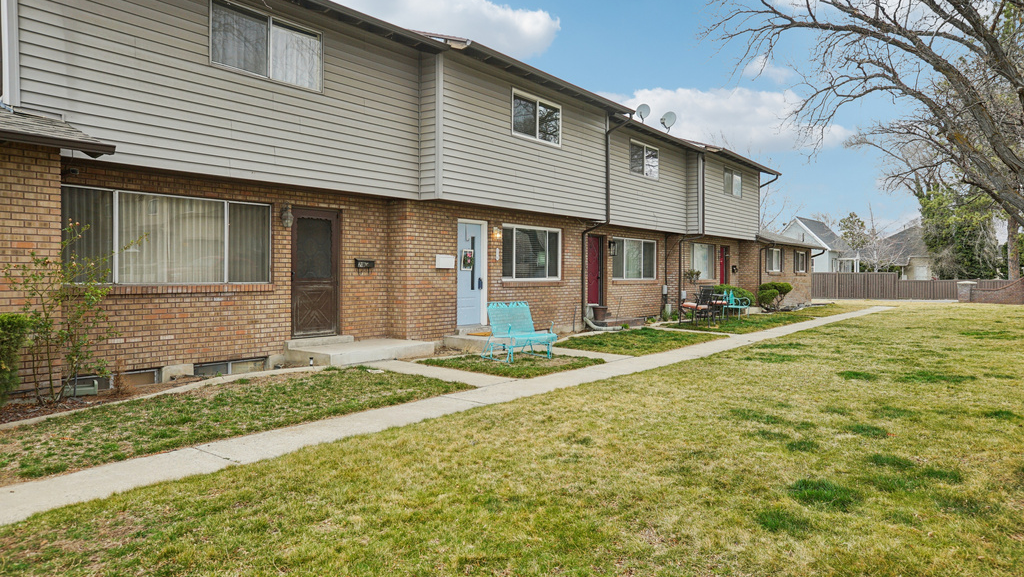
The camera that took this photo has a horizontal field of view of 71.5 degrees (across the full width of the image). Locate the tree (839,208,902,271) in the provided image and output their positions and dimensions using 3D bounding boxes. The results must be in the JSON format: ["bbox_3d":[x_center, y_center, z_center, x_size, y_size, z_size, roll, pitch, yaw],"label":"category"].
[{"bbox_3d":[30.236,-3.173,60.078,5.200,7.322,5.400,1,2,36],"label":"tree"}]

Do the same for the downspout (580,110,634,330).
[{"bbox_3d":[2.220,-1.562,16.645,1.336,5.009,0.140,1,1,36],"label":"downspout"}]

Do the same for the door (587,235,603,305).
[{"bbox_3d":[2.156,-0.395,18.907,0.070,1.953,0.901,1,1,36],"label":"door"}]

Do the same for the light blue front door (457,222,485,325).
[{"bbox_3d":[-0.839,-0.282,13.882,0.070,1.994,0.911,1,1,36],"label":"light blue front door"}]

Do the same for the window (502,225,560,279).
[{"bbox_3d":[0.467,-0.762,15.859,0.120,1.200,2.440,1,2,36],"label":"window"}]

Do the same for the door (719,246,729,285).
[{"bbox_3d":[7.687,-0.495,25.981,0.100,2.050,0.950,1,2,36],"label":"door"}]

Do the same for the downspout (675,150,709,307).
[{"bbox_3d":[5.613,-1.748,22.312,0.720,5.050,0.360,1,2,36],"label":"downspout"}]

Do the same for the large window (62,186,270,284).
[{"bbox_3d":[-4.531,-0.641,9.524,0.100,1.184,2.955,1,1,36],"label":"large window"}]

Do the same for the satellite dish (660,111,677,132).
[{"bbox_3d":[4.819,-5.127,21.900,0.500,0.650,0.520,-1,2,-41],"label":"satellite dish"}]

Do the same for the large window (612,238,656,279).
[{"bbox_3d":[3.635,-0.854,20.984,0.120,1.200,3.020,1,2,36],"label":"large window"}]

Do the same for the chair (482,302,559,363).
[{"bbox_3d":[0.096,0.684,11.433,0.931,0.880,0.870,-1,1,-34],"label":"chair"}]

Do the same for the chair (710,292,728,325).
[{"bbox_3d":[5.661,0.498,19.937,0.587,0.951,0.607,-1,2,-42],"label":"chair"}]

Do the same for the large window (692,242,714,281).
[{"bbox_3d":[6.372,-0.891,23.869,0.100,1.174,2.226,1,1,36],"label":"large window"}]

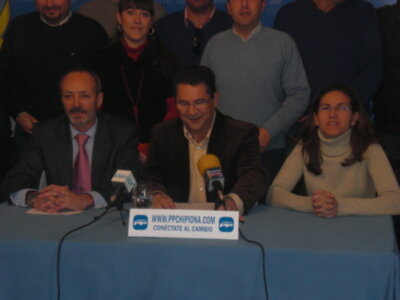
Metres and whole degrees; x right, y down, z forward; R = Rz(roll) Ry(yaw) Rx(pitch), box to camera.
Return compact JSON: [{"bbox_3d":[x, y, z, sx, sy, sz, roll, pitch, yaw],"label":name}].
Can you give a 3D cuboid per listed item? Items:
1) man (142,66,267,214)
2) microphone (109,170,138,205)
[{"bbox_3d":[0.020,0.300,4.120,0.540,1.270,0.760,2,9,11],"label":"man"},{"bbox_3d":[-0.305,0.147,3.810,0.062,0.062,0.165,8,54,27],"label":"microphone"}]

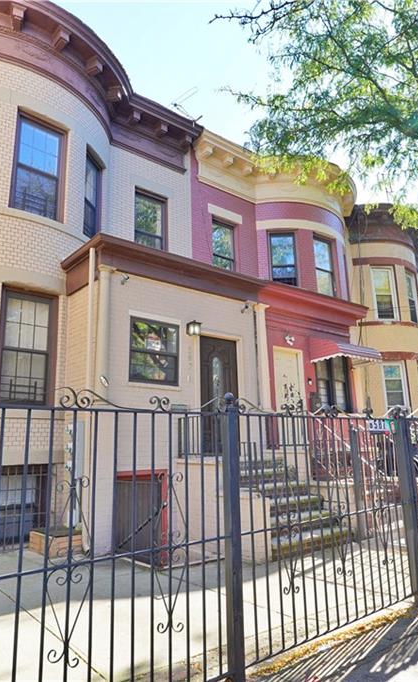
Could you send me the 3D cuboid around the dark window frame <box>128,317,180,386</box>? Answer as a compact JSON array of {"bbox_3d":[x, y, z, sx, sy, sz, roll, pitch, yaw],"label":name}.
[{"bbox_3d":[-0.885,0.189,7.333,0.910,1.033,0.116,9,-17,-38],"label":"dark window frame"}]

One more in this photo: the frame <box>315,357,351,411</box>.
[{"bbox_3d":[2.804,0.909,10.141,1.320,1.330,0.140,9,-16,-37],"label":"frame"}]

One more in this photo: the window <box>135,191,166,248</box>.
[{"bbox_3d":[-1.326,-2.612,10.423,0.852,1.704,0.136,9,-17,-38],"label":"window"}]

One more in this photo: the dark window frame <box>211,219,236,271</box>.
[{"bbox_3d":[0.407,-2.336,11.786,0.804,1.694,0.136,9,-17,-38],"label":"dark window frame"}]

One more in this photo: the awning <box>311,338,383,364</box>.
[{"bbox_3d":[2.985,0.230,9.906,1.420,0.560,0.820,9,-16,-37],"label":"awning"}]

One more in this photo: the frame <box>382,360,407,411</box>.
[{"bbox_3d":[5.913,1.545,14.361,0.770,1.730,0.160,0,-13,-7],"label":"frame"}]

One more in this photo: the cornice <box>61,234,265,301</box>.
[{"bbox_3d":[-0.731,-1.006,8.464,3.524,0.571,1.530,9,-17,-38],"label":"cornice"}]

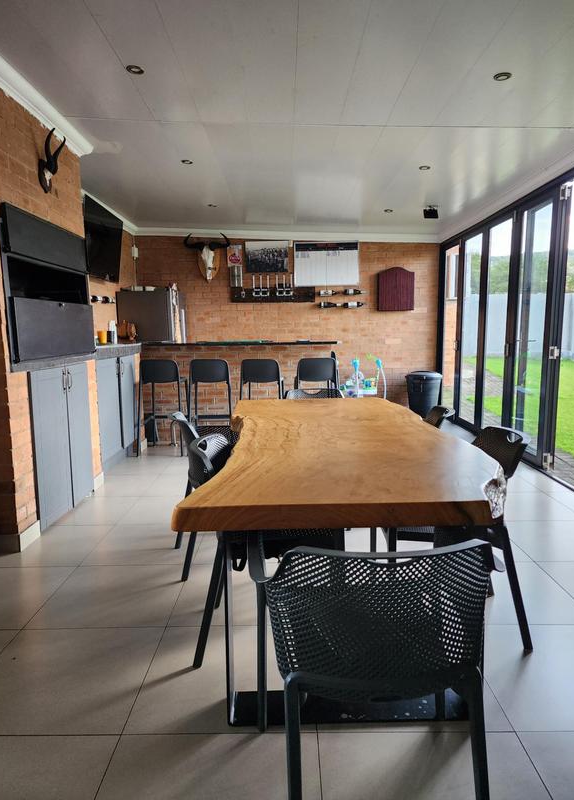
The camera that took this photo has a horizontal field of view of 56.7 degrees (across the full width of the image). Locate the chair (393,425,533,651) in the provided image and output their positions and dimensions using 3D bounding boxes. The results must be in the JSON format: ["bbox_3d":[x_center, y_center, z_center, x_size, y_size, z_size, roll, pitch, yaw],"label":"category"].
[{"bbox_3d":[0.672,0.541,2.194,0.570,0.800,0.580,0,7,2],"label":"chair"}]

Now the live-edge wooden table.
[{"bbox_3d":[0.204,0.516,2.505,1.060,0.768,2.200,-1,7,-1],"label":"live-edge wooden table"}]

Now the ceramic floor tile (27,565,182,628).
[{"bbox_3d":[-0.805,0.924,2.527,0.600,0.010,0.600,-1,7,0],"label":"ceramic floor tile"}]

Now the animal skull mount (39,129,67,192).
[{"bbox_3d":[-1.461,-1.471,3.305,0.145,0.360,0.200,-1,7,0],"label":"animal skull mount"}]

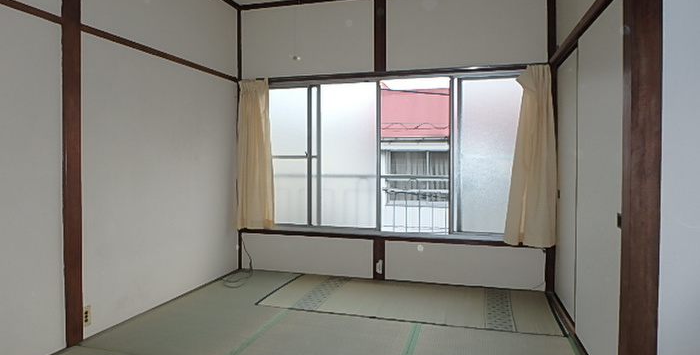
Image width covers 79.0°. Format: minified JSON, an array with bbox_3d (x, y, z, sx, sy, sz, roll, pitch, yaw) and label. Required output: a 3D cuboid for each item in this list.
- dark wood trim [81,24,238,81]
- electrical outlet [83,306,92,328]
[{"bbox_3d":[-1.258,-0.859,3.154,0.030,0.042,1.689,1,1,16],"label":"dark wood trim"},{"bbox_3d":[-1.489,0.787,2.405,0.012,0.115,0.062,1,1,16],"label":"electrical outlet"}]

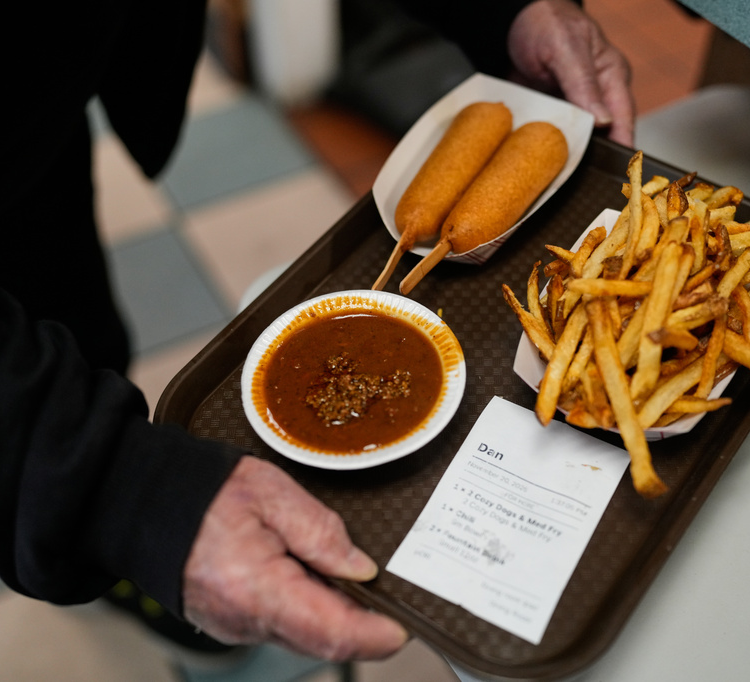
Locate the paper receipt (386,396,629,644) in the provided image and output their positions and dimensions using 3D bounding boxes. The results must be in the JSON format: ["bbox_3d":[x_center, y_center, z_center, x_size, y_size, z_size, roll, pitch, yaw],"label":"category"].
[{"bbox_3d":[0.071,0.085,0.507,0.080,0.006,0.119,23,56,20],"label":"paper receipt"}]

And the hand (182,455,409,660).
[{"bbox_3d":[-0.037,0.115,0.499,0.130,0.075,0.080,30,58,24],"label":"hand"}]

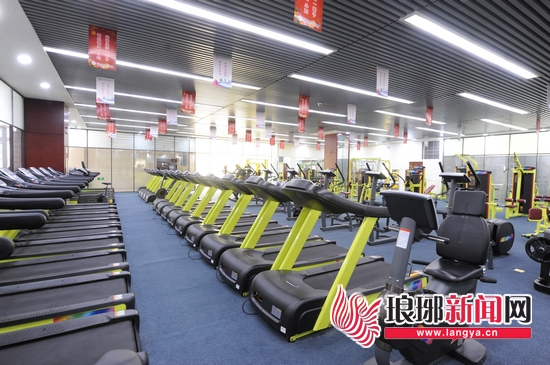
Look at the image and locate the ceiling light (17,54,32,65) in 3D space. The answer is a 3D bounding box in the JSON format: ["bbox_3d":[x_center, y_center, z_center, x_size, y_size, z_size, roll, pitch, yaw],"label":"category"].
[{"bbox_3d":[-4.597,-2.262,5.340,0.180,0.050,0.180,0,3,-30],"label":"ceiling light"}]

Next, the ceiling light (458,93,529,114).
[{"bbox_3d":[6.259,-2.165,8.126,4.069,0.080,0.200,0,3,-32],"label":"ceiling light"}]

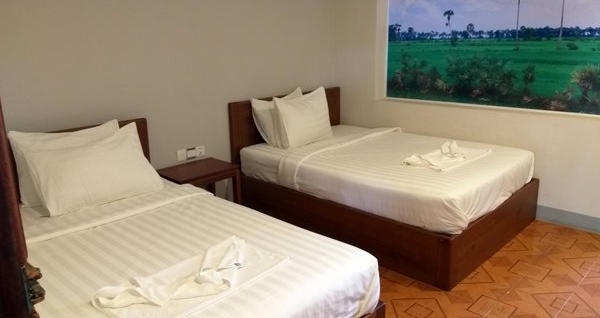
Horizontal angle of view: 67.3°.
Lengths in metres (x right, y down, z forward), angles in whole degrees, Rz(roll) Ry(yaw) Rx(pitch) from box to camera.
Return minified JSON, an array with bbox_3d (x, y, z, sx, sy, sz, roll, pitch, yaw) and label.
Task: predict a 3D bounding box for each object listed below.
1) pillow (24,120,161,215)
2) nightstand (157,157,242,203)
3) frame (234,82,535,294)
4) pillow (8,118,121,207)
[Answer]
[{"bbox_3d":[-1.319,0.051,2.946,0.710,0.480,0.170,-16,-10,-42],"label":"pillow"},{"bbox_3d":[-0.820,0.351,3.709,0.540,0.556,0.410,-16,21,-42],"label":"nightstand"},{"bbox_3d":[0.687,0.012,3.909,1.500,1.005,2.141,-16,21,-42],"label":"frame"},{"bbox_3d":[-1.492,0.028,3.032,0.690,0.460,0.160,-16,8,-42],"label":"pillow"}]

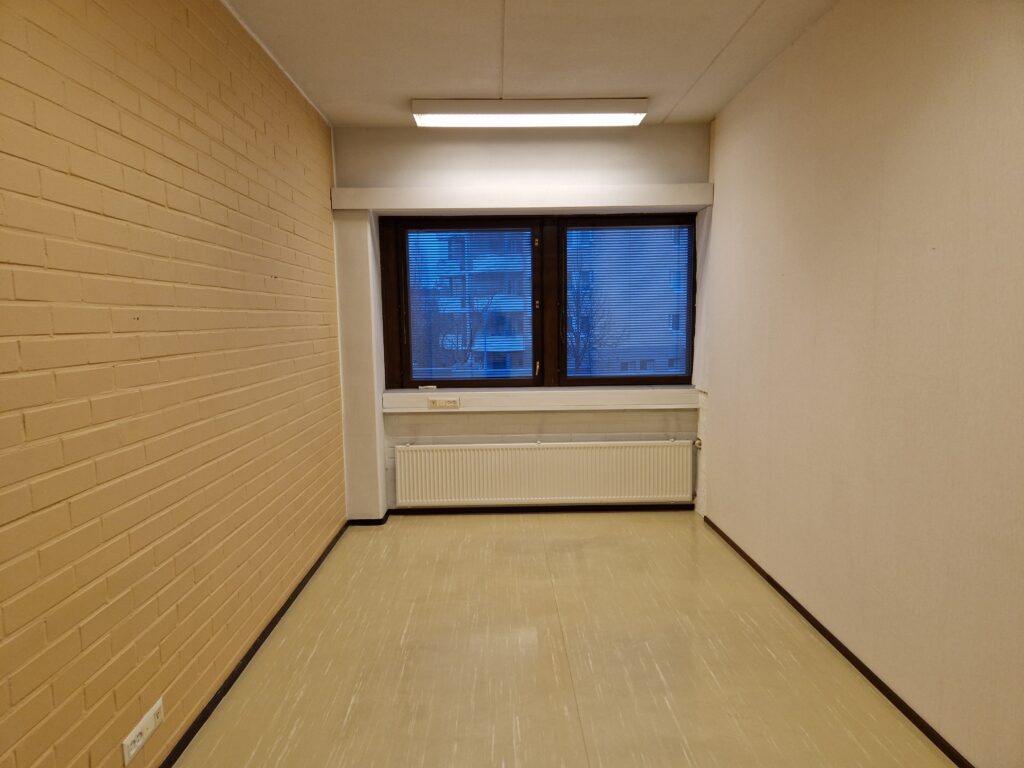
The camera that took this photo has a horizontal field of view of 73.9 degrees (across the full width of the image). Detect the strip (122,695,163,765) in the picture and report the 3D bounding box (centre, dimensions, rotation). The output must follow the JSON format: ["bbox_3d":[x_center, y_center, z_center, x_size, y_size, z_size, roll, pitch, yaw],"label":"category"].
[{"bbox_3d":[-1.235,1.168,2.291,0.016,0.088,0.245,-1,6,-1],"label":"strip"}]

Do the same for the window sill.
[{"bbox_3d":[0.236,0.124,5.619,2.530,0.157,0.270,-1,6,-1],"label":"window sill"}]

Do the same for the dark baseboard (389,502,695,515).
[{"bbox_3d":[0.254,1.050,5.646,2.530,0.052,0.015,-1,6,-1],"label":"dark baseboard"}]

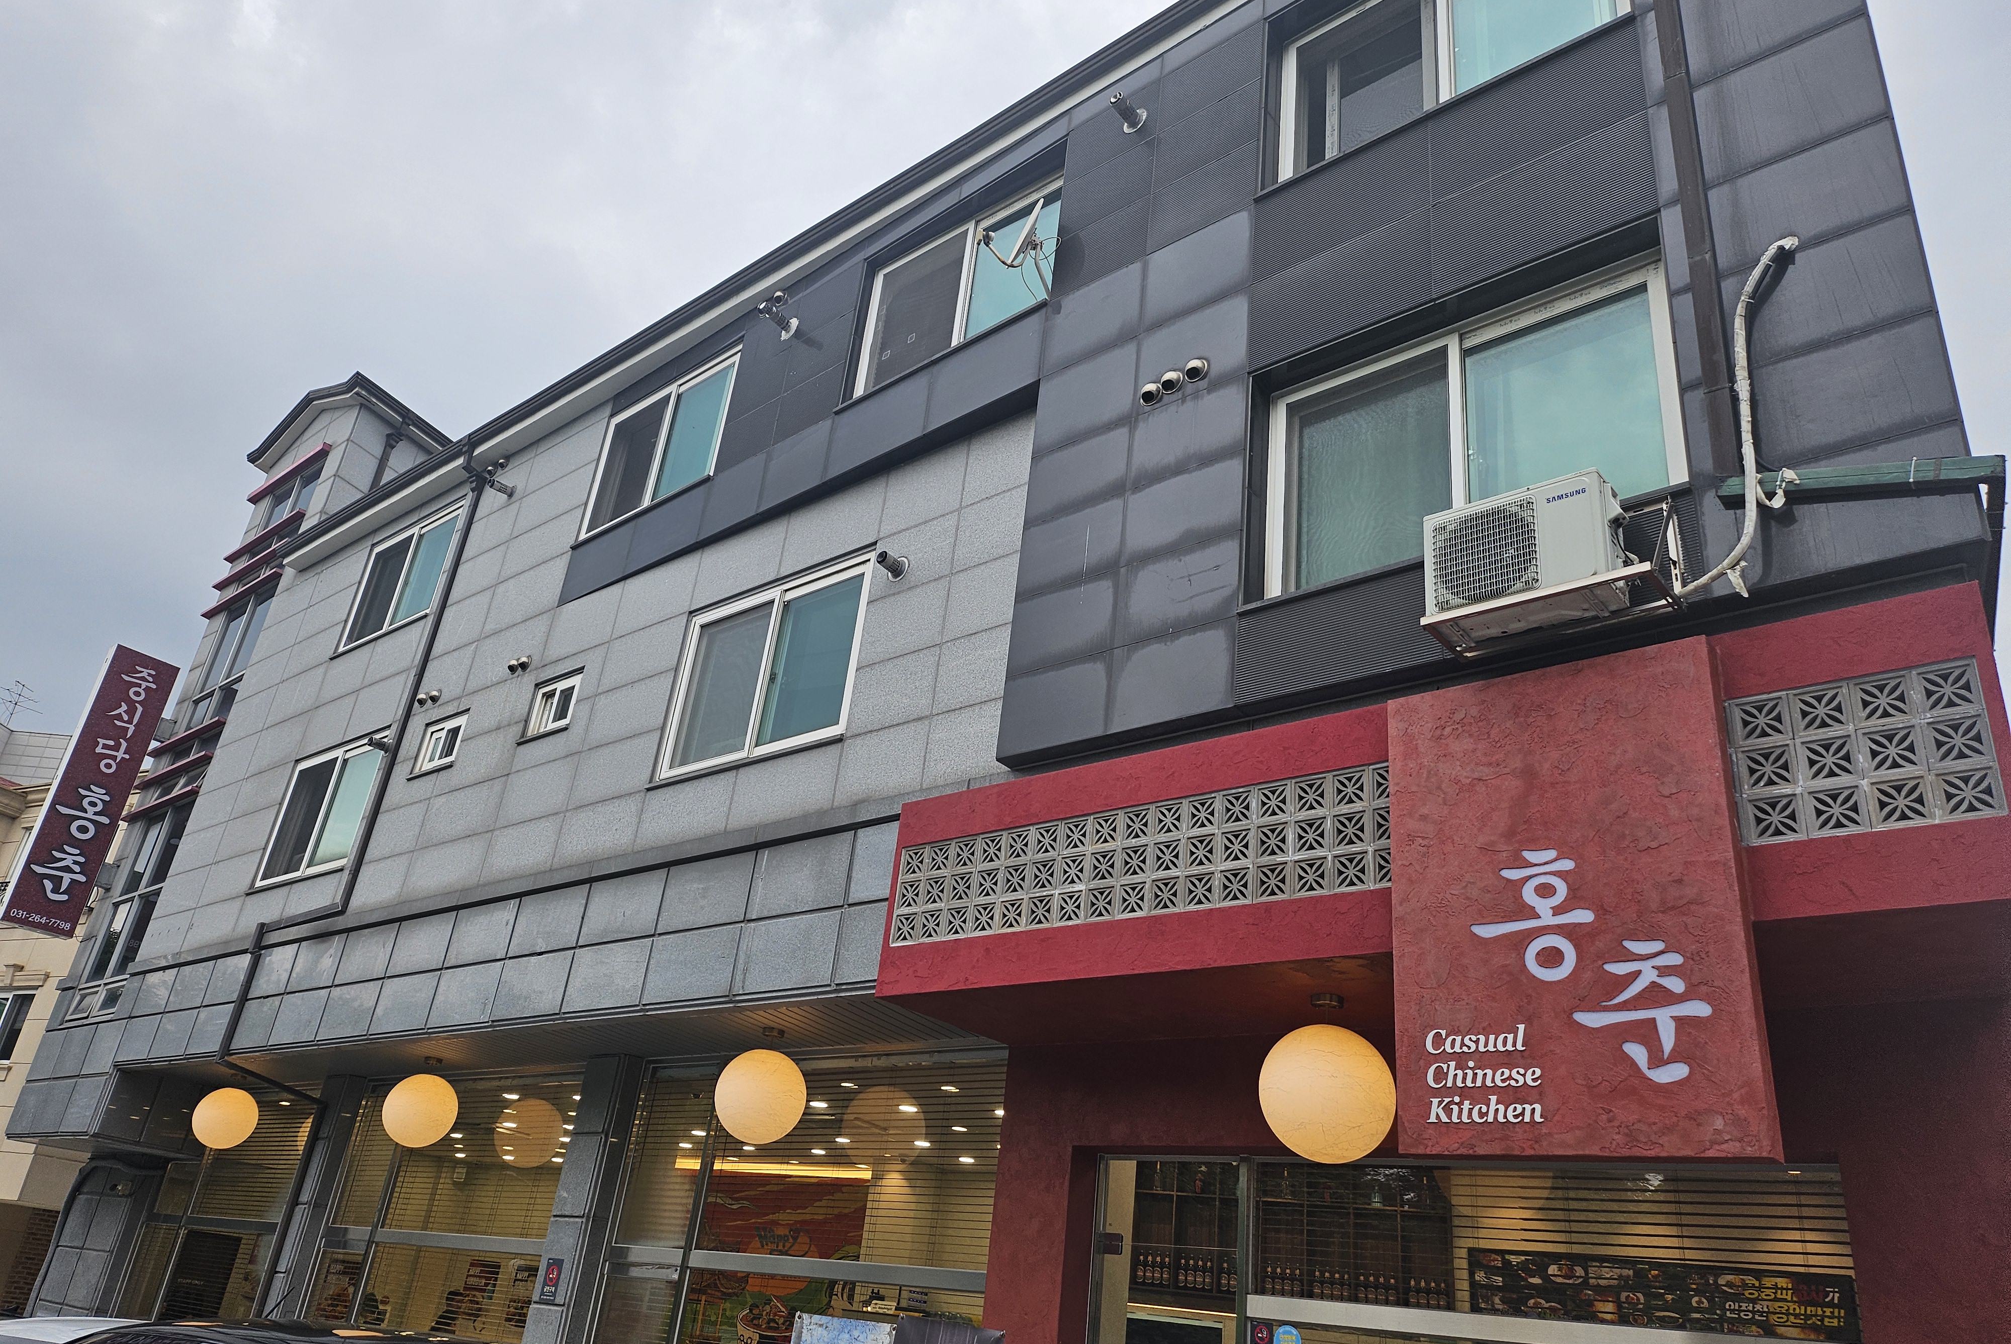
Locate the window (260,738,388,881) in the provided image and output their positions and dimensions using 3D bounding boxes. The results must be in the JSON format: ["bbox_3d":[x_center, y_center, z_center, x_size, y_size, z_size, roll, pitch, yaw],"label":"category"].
[{"bbox_3d":[-7.315,1.546,15.021,2.215,1.508,0.130,-15,-33,38],"label":"window"}]

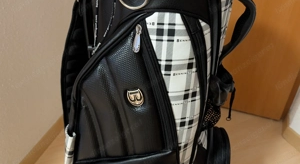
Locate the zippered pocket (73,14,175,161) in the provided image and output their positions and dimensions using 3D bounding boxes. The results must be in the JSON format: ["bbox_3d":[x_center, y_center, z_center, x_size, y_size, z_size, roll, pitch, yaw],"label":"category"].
[{"bbox_3d":[-0.058,0.023,0.525,0.215,0.325,0.080,1,37,0],"label":"zippered pocket"}]

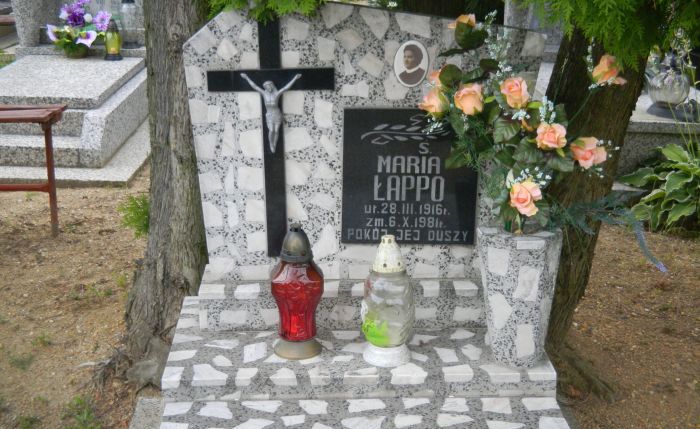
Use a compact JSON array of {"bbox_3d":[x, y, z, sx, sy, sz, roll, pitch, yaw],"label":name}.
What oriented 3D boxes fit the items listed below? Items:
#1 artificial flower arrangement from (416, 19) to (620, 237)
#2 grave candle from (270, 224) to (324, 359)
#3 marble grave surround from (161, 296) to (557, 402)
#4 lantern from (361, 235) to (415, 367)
[{"bbox_3d":[0.349,-0.176,2.286,0.415,0.463,0.280,0,18,-2],"label":"artificial flower arrangement"},{"bbox_3d":[-0.115,0.162,2.430,0.118,0.286,0.118,0,18,-2],"label":"grave candle"},{"bbox_3d":[0.014,0.297,2.566,0.830,0.053,0.460,0,18,-2],"label":"marble grave surround"},{"bbox_3d":[0.081,0.179,2.396,0.116,0.277,0.116,0,18,-2],"label":"lantern"}]

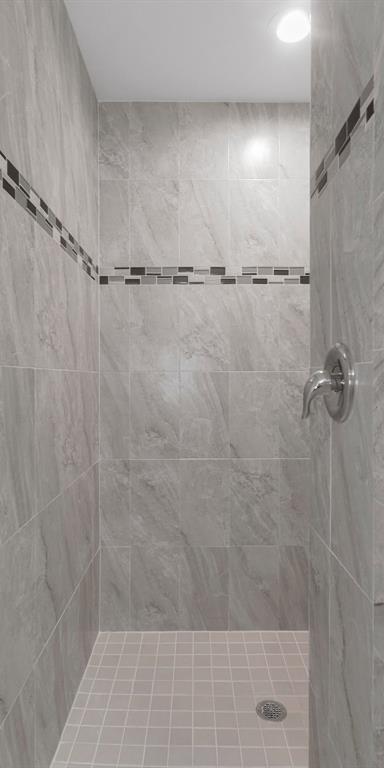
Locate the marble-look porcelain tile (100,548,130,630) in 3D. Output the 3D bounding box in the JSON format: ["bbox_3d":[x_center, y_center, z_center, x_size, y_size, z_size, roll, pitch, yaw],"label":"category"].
[{"bbox_3d":[-0.382,1.020,2.019,0.150,0.424,0.010,0,1,0],"label":"marble-look porcelain tile"}]

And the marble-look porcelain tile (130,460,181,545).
[{"bbox_3d":[-0.175,0.563,1.925,0.232,0.405,0.010,0,1,0],"label":"marble-look porcelain tile"}]

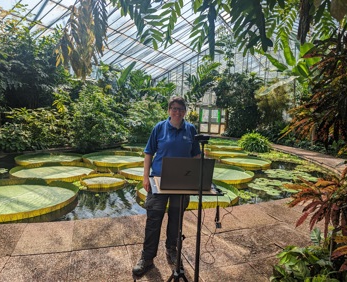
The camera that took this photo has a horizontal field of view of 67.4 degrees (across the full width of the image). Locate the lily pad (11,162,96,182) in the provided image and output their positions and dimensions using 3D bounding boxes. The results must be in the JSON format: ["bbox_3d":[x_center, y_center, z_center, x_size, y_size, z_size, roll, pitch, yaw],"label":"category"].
[{"bbox_3d":[-2.957,0.789,6.563,2.020,0.140,2.020,2,5,0],"label":"lily pad"}]

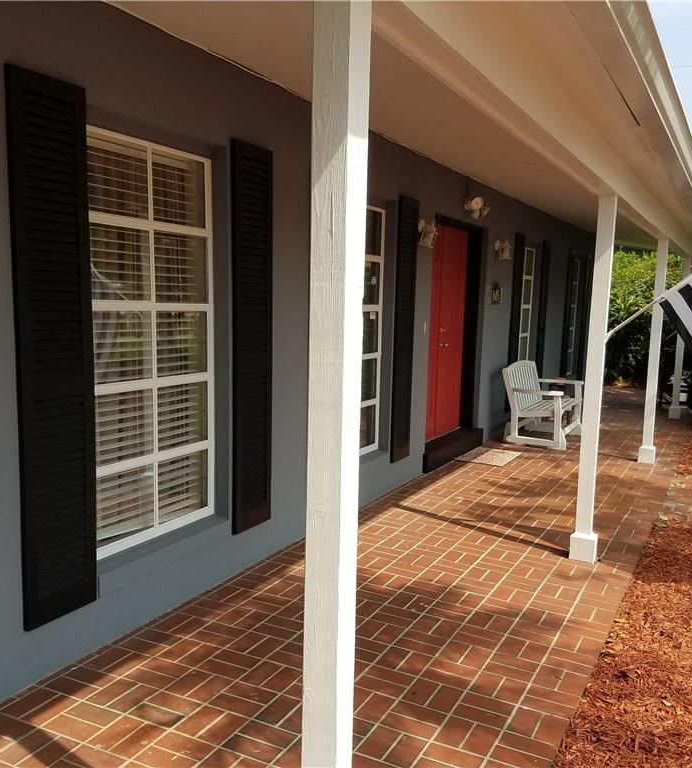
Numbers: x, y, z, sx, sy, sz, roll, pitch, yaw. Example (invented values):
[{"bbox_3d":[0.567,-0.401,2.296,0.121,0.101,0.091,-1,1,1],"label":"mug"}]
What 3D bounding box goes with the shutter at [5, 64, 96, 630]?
[{"bbox_3d":[-1.112,-0.106,2.939,0.036,2.051,0.338,4,7,27],"label":"shutter"}]

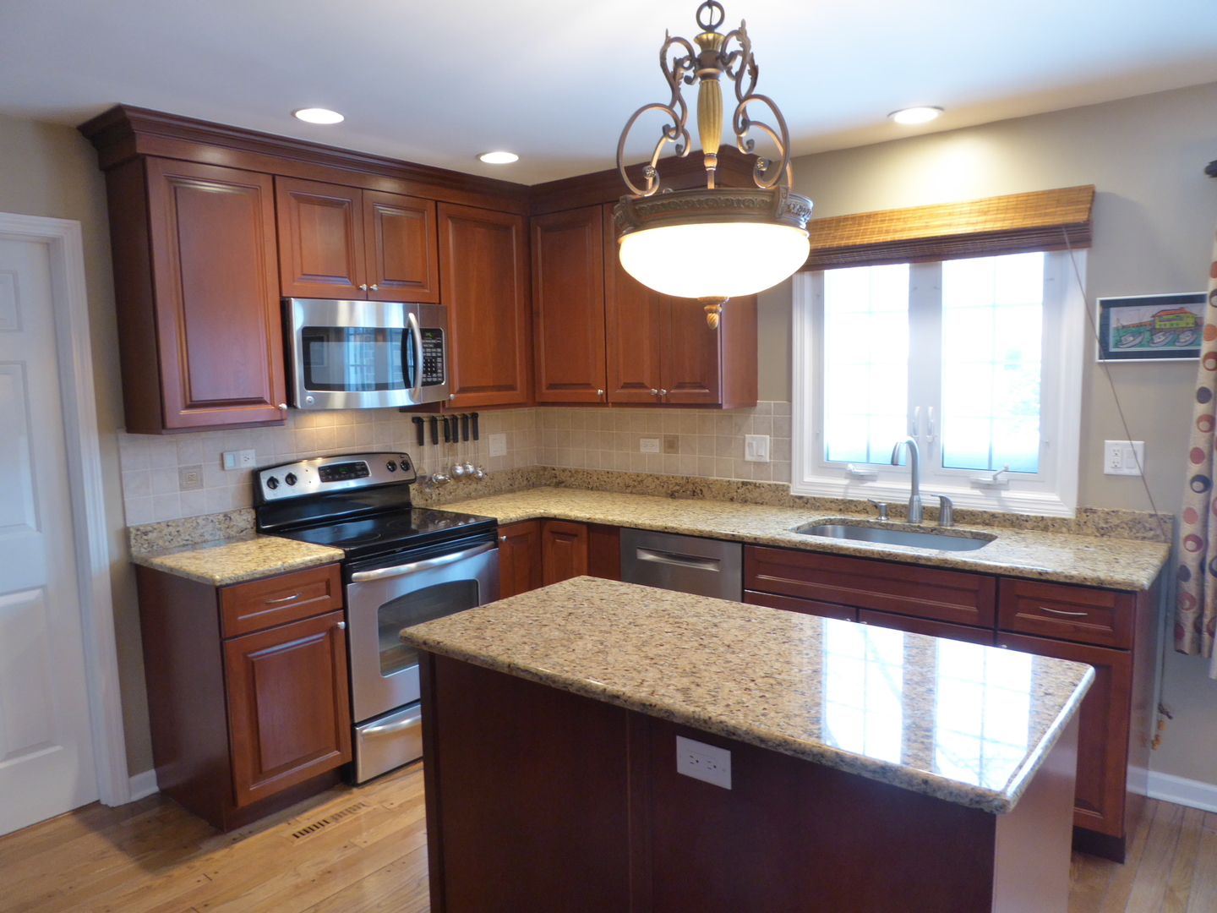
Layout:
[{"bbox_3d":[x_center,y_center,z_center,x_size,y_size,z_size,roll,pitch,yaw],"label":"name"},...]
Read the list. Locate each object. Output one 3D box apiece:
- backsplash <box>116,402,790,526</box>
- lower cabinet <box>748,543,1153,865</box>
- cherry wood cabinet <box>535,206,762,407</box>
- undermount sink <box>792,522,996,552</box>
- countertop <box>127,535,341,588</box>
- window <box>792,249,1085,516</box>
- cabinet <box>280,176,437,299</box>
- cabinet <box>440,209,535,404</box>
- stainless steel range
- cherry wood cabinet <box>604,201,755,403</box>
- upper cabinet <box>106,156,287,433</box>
[{"bbox_3d":[-0.483,0.011,3.432,1.586,0.368,2.175,3,8,39],"label":"backsplash"},{"bbox_3d":[1.229,0.767,3.143,1.298,0.882,0.615,3,8,39],"label":"lower cabinet"},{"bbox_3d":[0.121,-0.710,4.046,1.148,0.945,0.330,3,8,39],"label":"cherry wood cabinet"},{"bbox_3d":[1.080,0.413,3.220,0.720,0.198,0.425,3,8,39],"label":"undermount sink"},{"bbox_3d":[-1.353,0.366,3.075,0.632,0.034,0.477,3,8,39],"label":"countertop"},{"bbox_3d":[1.256,-0.367,3.360,1.126,1.127,0.100,3,8,39],"label":"window"},{"bbox_3d":[-1.109,-0.870,3.532,0.320,0.445,0.755,3,8,39],"label":"cabinet"},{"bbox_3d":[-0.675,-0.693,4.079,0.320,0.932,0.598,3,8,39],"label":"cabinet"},{"bbox_3d":[-0.934,0.618,3.608,0.680,1.185,0.763,3,8,39],"label":"stainless steel range"},{"bbox_3d":[0.326,-0.698,3.881,0.622,0.945,0.330,3,8,39],"label":"cherry wood cabinet"},{"bbox_3d":[-1.508,-0.579,3.119,0.330,0.955,0.459,3,8,39],"label":"upper cabinet"}]

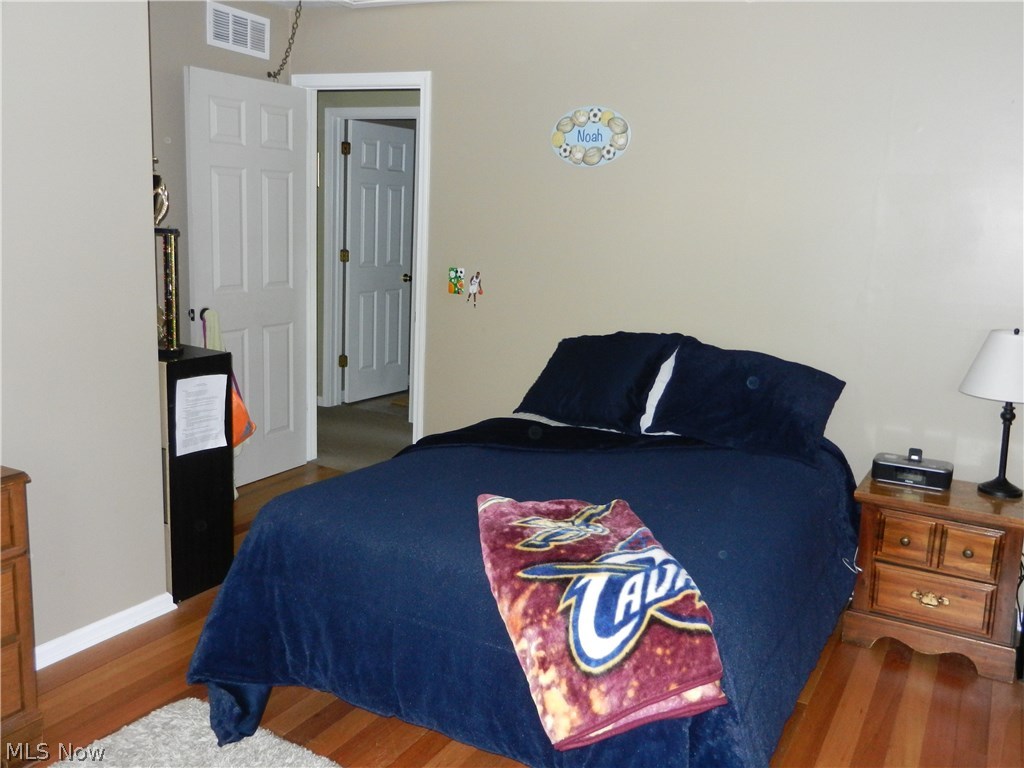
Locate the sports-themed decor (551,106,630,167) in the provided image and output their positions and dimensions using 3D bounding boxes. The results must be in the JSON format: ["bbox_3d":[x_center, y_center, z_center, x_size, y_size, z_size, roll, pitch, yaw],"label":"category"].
[{"bbox_3d":[0.358,-1.124,3.902,0.391,0.270,0.013,8,12,26],"label":"sports-themed decor"}]

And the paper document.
[{"bbox_3d":[-1.140,0.116,3.168,0.012,0.275,0.218,9,11,31],"label":"paper document"}]

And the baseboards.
[{"bbox_3d":[-1.344,0.809,2.873,0.018,0.078,0.525,9,13,29],"label":"baseboards"}]

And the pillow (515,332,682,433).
[{"bbox_3d":[0.369,-0.024,3.672,0.600,0.170,0.460,9,54,31],"label":"pillow"}]

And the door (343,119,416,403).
[{"bbox_3d":[-0.997,-0.903,6.514,0.040,2.030,0.730,10,13,33],"label":"door"}]

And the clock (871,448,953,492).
[{"bbox_3d":[1.446,0.302,3.105,0.262,0.120,0.130,7,12,23],"label":"clock"}]

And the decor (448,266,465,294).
[{"bbox_3d":[-0.279,-0.519,4.339,0.094,0.132,0.010,8,12,26],"label":"decor"}]

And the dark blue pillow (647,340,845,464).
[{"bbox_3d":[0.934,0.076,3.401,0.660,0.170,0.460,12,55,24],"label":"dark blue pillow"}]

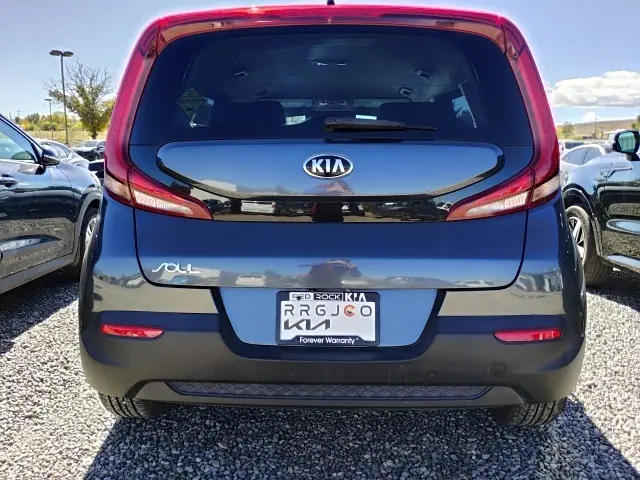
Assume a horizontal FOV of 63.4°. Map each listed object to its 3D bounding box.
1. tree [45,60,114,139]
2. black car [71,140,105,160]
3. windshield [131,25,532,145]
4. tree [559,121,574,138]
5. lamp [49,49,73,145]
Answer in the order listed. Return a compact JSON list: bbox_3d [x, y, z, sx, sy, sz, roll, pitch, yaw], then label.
[{"bbox_3d":[-21.835,-12.980,48.000,6.800,7.300,6.400,0,10,2],"label":"tree"},{"bbox_3d":[-18.213,-7.220,42.000,1.850,1.600,4.500,0,10,2],"label":"black car"},{"bbox_3d":[0.034,-0.497,1.639,1.270,0.410,0.220,0,10,2],"label":"windshield"},{"bbox_3d":[59.518,-26.560,125.000,4.000,4.500,3.900,0,10,2],"label":"tree"},{"bbox_3d":[-20.728,-11.581,42.000,1.900,7.800,0.600,0,10,2],"label":"lamp"}]

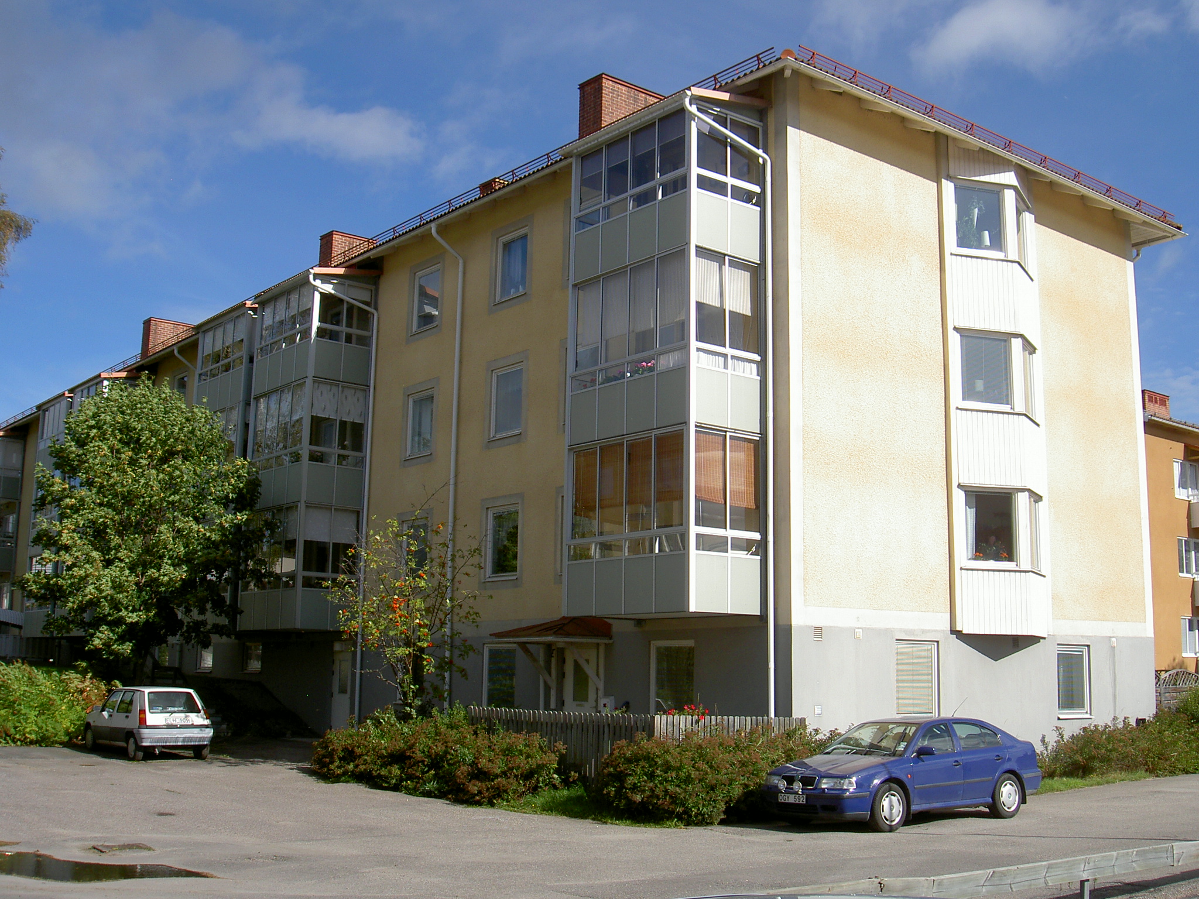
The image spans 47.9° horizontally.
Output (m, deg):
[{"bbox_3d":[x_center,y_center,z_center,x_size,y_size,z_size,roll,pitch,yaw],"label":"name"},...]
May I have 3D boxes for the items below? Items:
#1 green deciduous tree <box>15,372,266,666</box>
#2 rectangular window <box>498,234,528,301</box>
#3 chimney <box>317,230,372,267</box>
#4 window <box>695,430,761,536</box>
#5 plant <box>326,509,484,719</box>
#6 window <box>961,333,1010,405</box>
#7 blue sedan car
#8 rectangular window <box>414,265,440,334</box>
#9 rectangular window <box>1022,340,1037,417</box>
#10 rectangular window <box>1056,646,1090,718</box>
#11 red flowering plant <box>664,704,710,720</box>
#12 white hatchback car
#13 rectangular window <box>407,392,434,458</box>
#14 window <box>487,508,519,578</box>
[{"bbox_3d":[-10.987,2.152,32.500,5.900,7.800,6.000,9,-12,-38],"label":"green deciduous tree"},{"bbox_3d":[-1.734,-3.687,27.154,0.120,1.390,1.090,8,-12,-38],"label":"rectangular window"},{"bbox_3d":[-7.169,-5.377,38.436,1.400,1.180,0.720,9,-12,-38],"label":"chimney"},{"bbox_3d":[1.919,0.503,20.277,1.360,1.460,0.090,8,-12,-38],"label":"window"},{"bbox_3d":[-3.509,3.479,24.534,2.500,4.500,2.600,1,-9,0],"label":"plant"},{"bbox_3d":[6.730,-1.372,23.525,1.000,1.250,0.120,4,-10,-16],"label":"window"},{"bbox_3d":[4.312,4.451,18.842,4.510,1.430,1.740,7,-12,-37],"label":"blue sedan car"},{"bbox_3d":[-3.808,-3.323,30.113,0.120,1.340,1.100,8,-12,-38],"label":"rectangular window"},{"bbox_3d":[7.803,-1.223,24.527,0.110,1.260,1.020,-4,-10,28],"label":"rectangular window"},{"bbox_3d":[9.211,4.511,26.356,1.130,1.380,0.130,9,-12,-38],"label":"rectangular window"},{"bbox_3d":[1.264,3.820,19.500,0.660,0.320,0.380,9,-12,-38],"label":"red flowering plant"},{"bbox_3d":[-9.242,5.494,27.503,1.580,1.400,3.590,8,-11,-38],"label":"white hatchback car"},{"bbox_3d":[-3.868,-0.546,29.326,0.120,1.410,1.120,8,-12,-38],"label":"rectangular window"},{"bbox_3d":[-1.875,1.838,26.710,0.120,1.380,1.070,8,-12,-38],"label":"window"}]

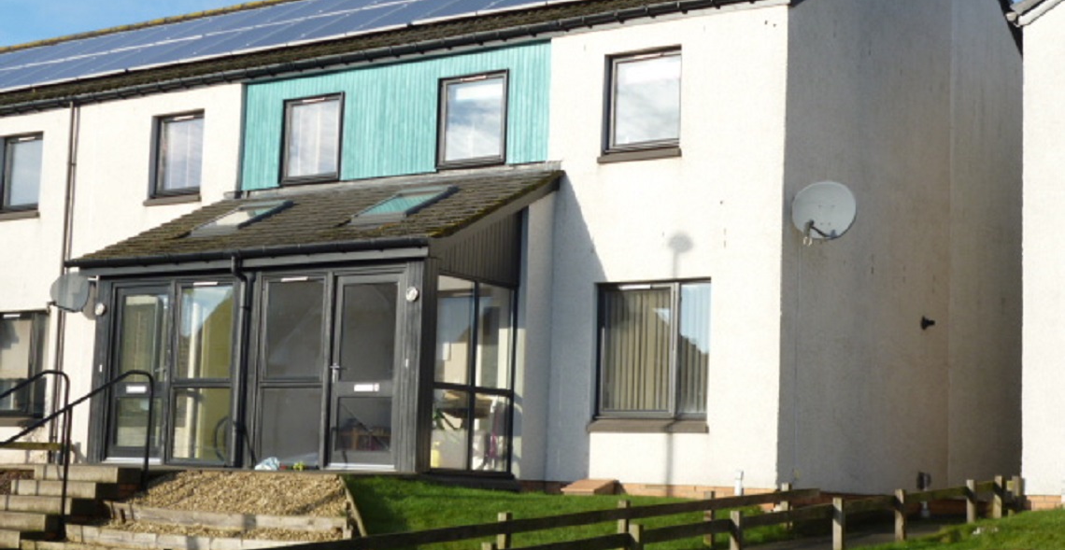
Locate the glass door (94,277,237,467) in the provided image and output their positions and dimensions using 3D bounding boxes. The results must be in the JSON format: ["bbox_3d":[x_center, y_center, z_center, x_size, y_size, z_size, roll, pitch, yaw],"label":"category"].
[{"bbox_3d":[-4.132,1.076,19.282,2.167,2.119,0.110,-3,-8,35],"label":"glass door"}]

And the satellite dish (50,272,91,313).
[{"bbox_3d":[-6.212,0.239,23.166,0.580,0.540,0.340,-2,-8,28],"label":"satellite dish"}]

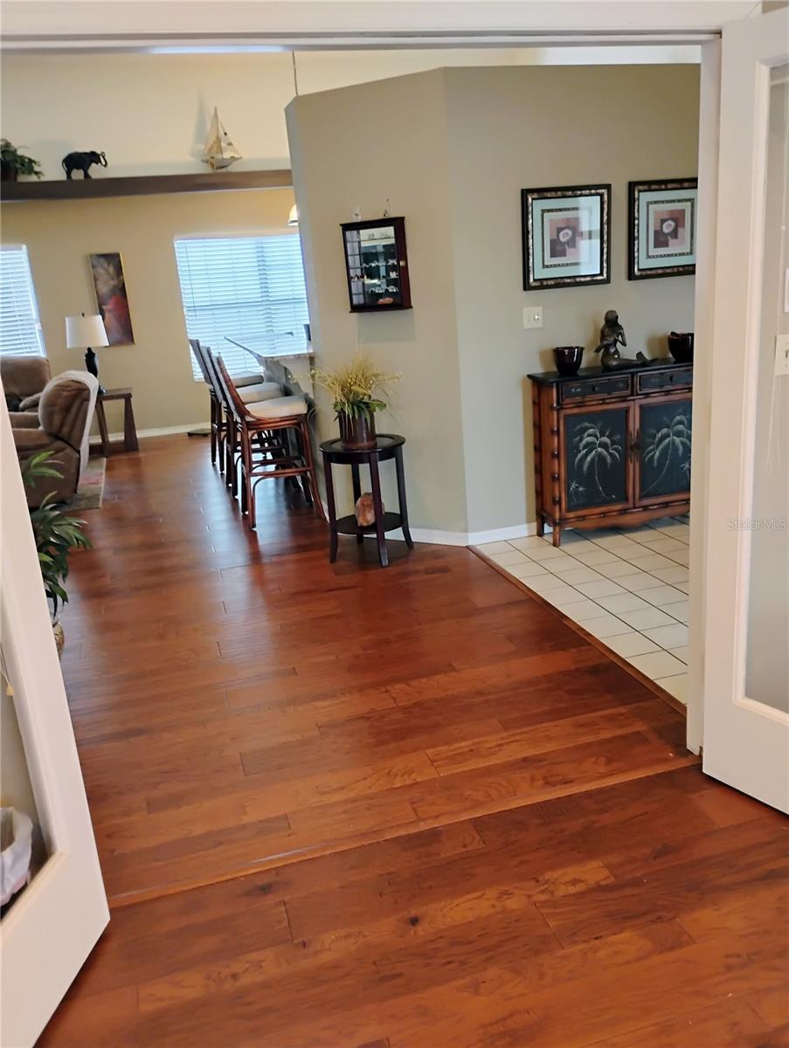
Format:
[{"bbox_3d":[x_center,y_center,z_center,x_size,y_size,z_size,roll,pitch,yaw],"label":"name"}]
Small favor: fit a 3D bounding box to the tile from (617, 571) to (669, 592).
[{"bbox_3d":[1.205,0.289,4.204,0.205,0.010,0.205,-9,17,-14],"label":"tile"}]

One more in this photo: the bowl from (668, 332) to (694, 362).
[{"bbox_3d":[1.602,-0.979,4.703,0.168,0.142,0.168,-4,16,1],"label":"bowl"}]

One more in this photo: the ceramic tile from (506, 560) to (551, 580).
[{"bbox_3d":[0.680,0.239,4.396,0.193,0.010,0.202,-9,17,-13],"label":"ceramic tile"}]

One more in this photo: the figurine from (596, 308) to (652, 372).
[{"bbox_3d":[1.232,-1.003,4.592,0.360,0.306,0.165,-9,17,-13],"label":"figurine"}]

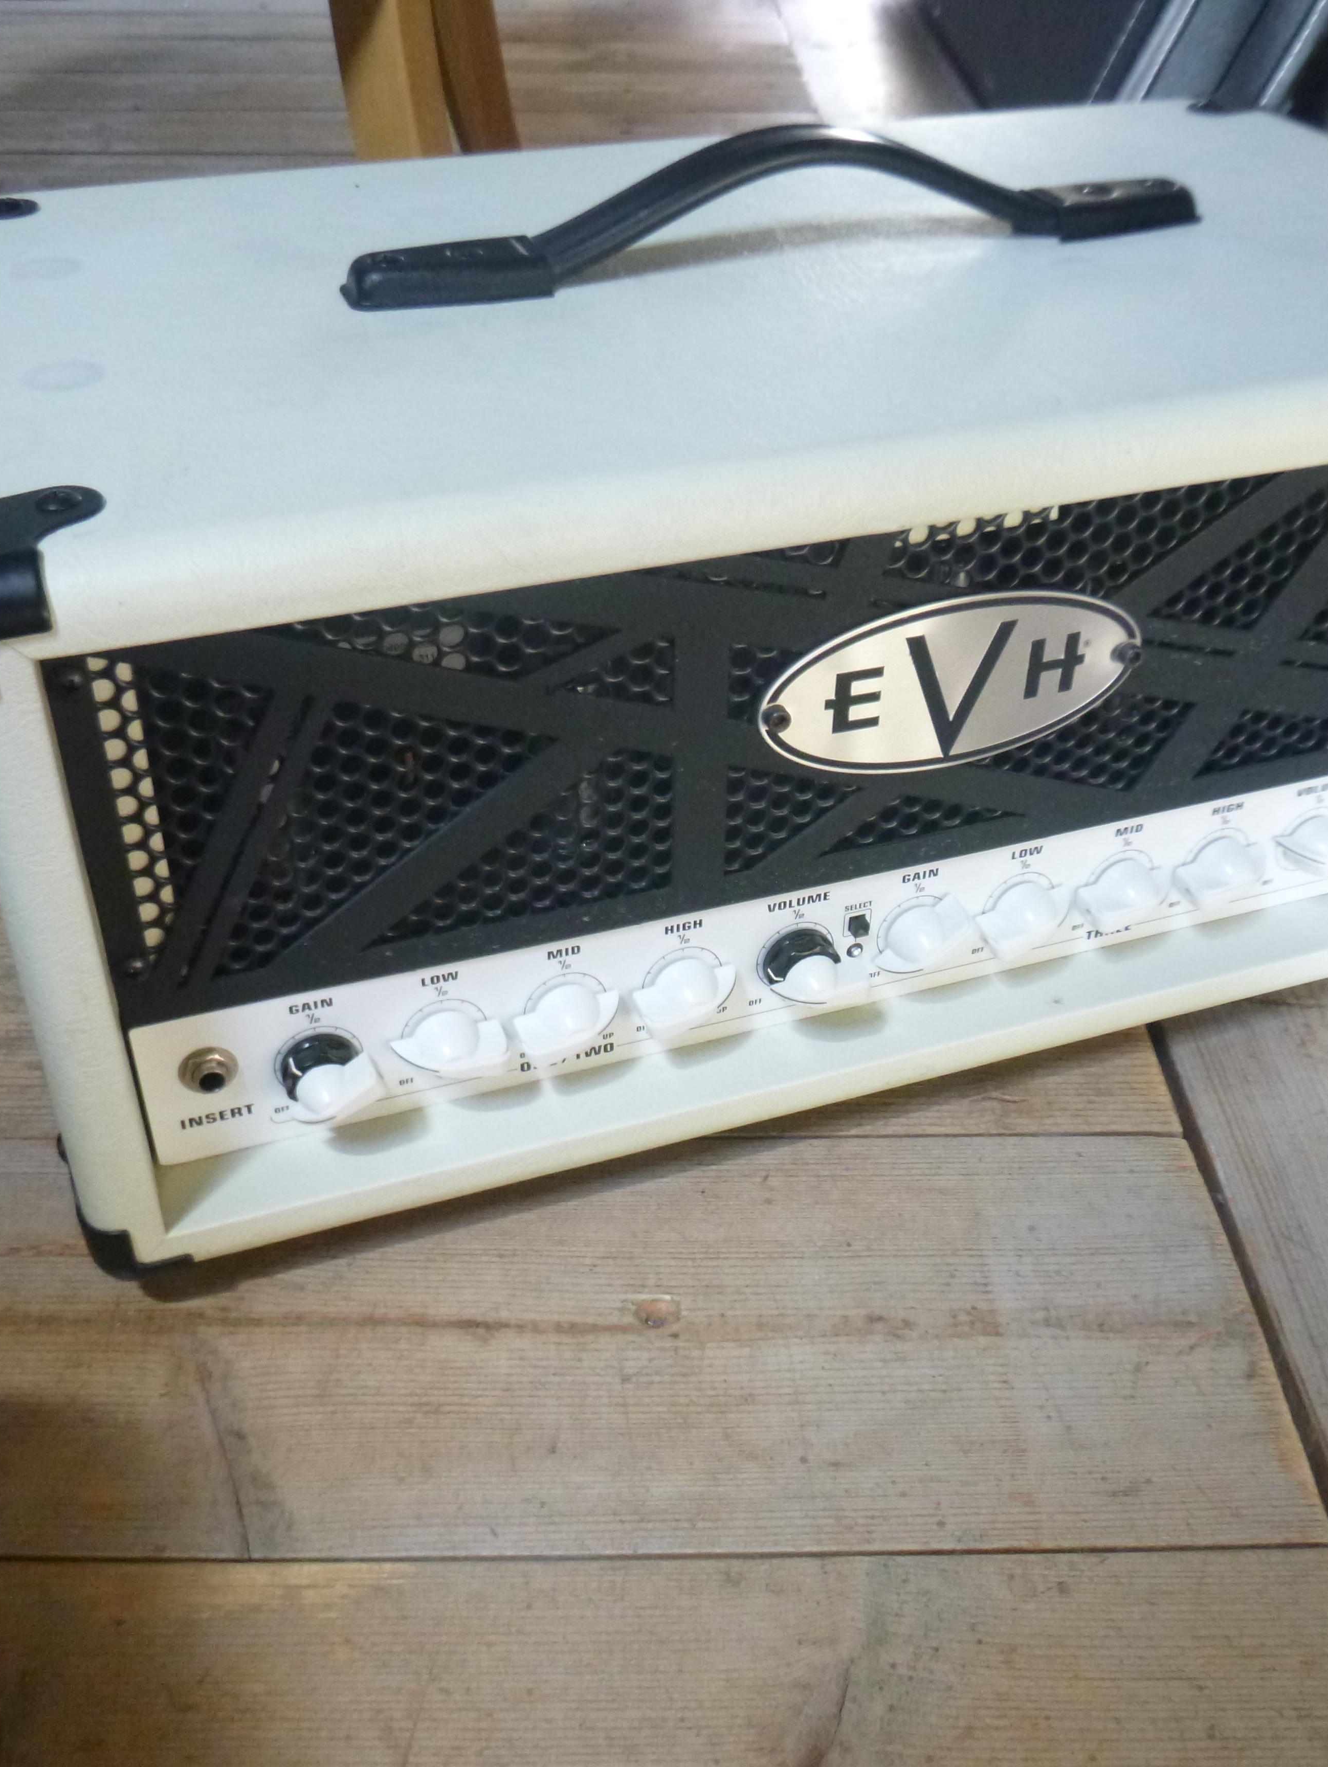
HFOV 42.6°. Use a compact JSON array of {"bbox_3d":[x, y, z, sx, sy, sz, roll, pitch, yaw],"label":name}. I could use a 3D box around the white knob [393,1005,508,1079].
[{"bbox_3d":[-0.064,0.051,0.512,0.033,0.020,0.017,-12,38,-16],"label":"white knob"}]

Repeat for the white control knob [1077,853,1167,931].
[{"bbox_3d":[0.159,0.004,0.577,0.033,0.020,0.017,-12,38,-16],"label":"white control knob"}]

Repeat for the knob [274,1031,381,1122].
[{"bbox_3d":[-0.098,0.059,0.503,0.030,0.026,0.022,-12,38,-16],"label":"knob"}]

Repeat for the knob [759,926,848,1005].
[{"bbox_3d":[0.047,0.030,0.541,0.031,0.025,0.025,-12,38,-16],"label":"knob"}]

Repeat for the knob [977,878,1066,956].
[{"bbox_3d":[0.122,0.012,0.566,0.033,0.020,0.017,-12,38,-16],"label":"knob"}]

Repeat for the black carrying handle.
[{"bbox_3d":[0.044,-0.221,0.543,0.297,0.040,0.029,-12,38,-16],"label":"black carrying handle"}]

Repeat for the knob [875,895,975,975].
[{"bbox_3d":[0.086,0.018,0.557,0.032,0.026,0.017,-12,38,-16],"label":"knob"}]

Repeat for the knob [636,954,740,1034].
[{"bbox_3d":[0.009,0.036,0.533,0.033,0.020,0.017,-12,38,-16],"label":"knob"}]

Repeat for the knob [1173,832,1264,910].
[{"bbox_3d":[0.195,-0.002,0.590,0.035,0.021,0.018,-12,38,-16],"label":"knob"}]

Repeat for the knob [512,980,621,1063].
[{"bbox_3d":[-0.027,0.043,0.523,0.033,0.020,0.017,-12,38,-16],"label":"knob"}]

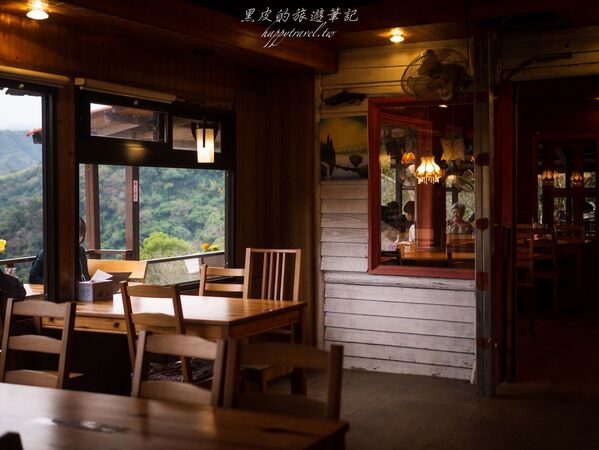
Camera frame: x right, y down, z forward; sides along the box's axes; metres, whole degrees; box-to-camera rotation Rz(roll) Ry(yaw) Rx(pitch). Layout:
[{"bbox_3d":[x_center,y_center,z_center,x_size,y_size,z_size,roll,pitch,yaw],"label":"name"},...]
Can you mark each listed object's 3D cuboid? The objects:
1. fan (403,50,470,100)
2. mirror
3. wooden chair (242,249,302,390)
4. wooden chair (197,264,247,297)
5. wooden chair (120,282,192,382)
[{"bbox_3d":[0.985,-1.091,6.317,0.440,0.430,0.340,2,21,38],"label":"fan"},{"bbox_3d":[0.942,-0.299,6.601,0.899,1.353,0.070,1,2,28],"label":"mirror"},{"bbox_3d":[-0.276,0.691,5.351,0.406,1.052,0.500,1,2,28],"label":"wooden chair"},{"bbox_3d":[-0.610,0.744,5.601,0.385,0.929,0.480,1,2,28],"label":"wooden chair"},{"bbox_3d":[-0.663,0.770,4.614,0.363,0.947,0.470,1,2,28],"label":"wooden chair"}]

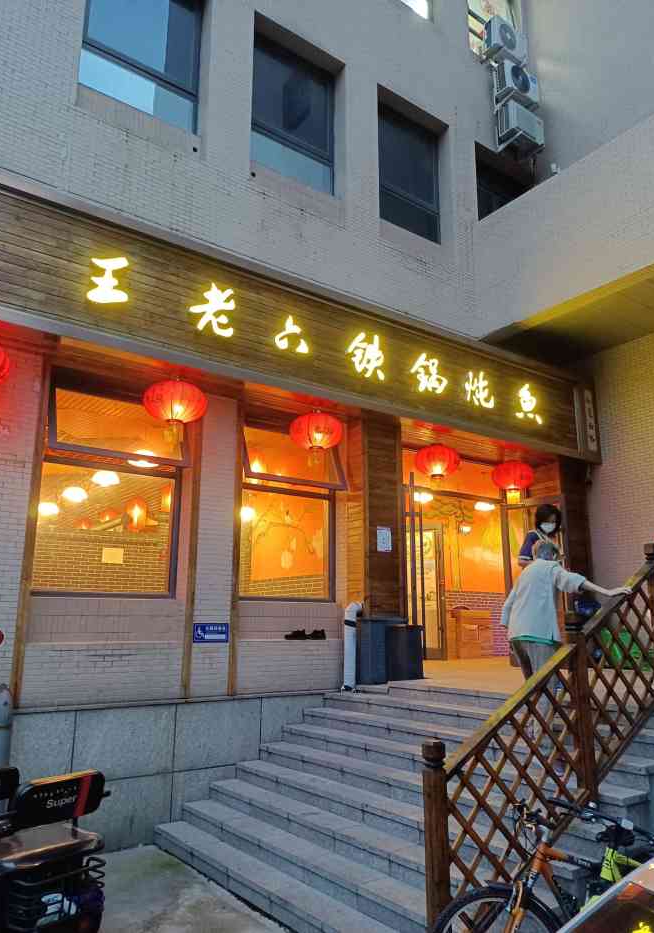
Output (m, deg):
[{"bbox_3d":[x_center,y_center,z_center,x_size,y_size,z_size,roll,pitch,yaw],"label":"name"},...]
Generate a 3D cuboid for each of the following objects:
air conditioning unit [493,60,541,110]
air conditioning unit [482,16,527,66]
[{"bbox_3d":[3.338,-6.622,11.831,0.820,0.550,0.290,10,-17,-35],"label":"air conditioning unit"},{"bbox_3d":[3.111,-7.332,11.809,0.860,0.570,0.300,10,-17,-35],"label":"air conditioning unit"}]

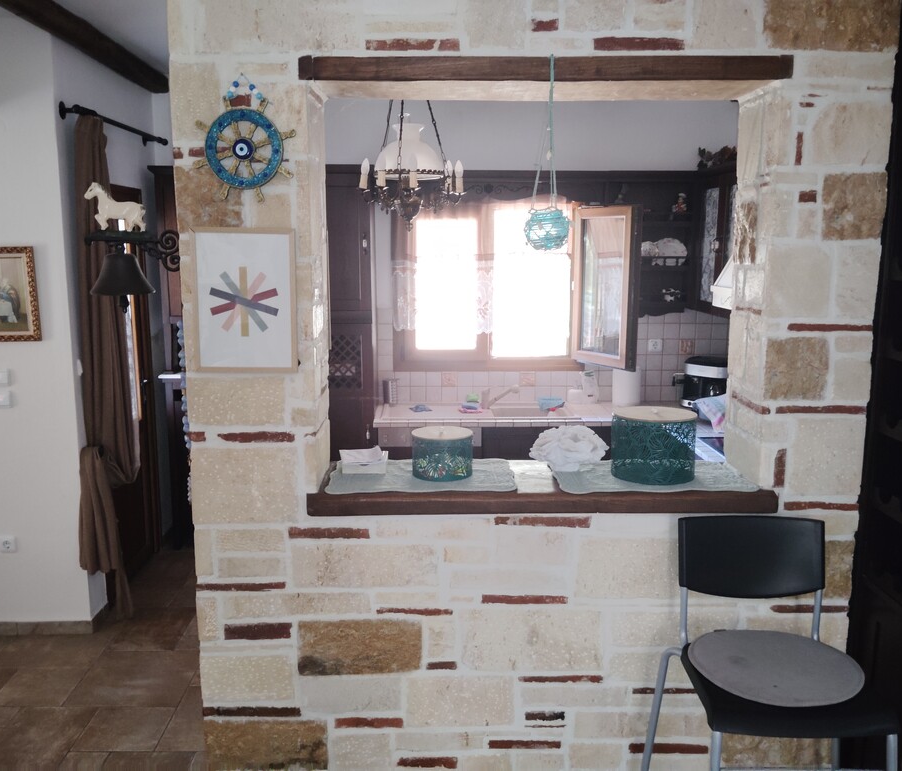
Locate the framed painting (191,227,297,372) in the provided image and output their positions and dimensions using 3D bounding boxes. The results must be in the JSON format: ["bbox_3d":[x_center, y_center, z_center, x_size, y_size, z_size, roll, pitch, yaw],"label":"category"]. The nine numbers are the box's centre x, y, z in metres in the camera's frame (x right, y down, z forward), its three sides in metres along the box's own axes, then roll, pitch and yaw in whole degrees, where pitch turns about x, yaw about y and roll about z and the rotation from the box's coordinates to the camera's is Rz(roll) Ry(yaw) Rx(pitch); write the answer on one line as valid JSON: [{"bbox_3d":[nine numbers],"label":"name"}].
[{"bbox_3d":[-0.603,-0.247,2.429,0.304,0.424,0.020,0,10,0],"label":"framed painting"}]

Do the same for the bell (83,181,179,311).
[{"bbox_3d":[-0.953,-0.422,2.515,0.321,0.389,0.180,0,10,0],"label":"bell"}]

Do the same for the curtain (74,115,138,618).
[{"bbox_3d":[-1.630,-0.041,4.003,0.200,2.380,0.500,0,10,0],"label":"curtain"}]

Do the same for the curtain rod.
[{"bbox_3d":[-1.690,-1.318,4.267,0.110,0.080,1.290,0,10,0],"label":"curtain rod"}]

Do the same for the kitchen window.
[{"bbox_3d":[0.222,-0.625,5.190,1.163,1.088,0.120,0,10,0],"label":"kitchen window"}]

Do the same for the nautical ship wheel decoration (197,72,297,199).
[{"bbox_3d":[-0.581,-0.696,2.345,0.283,0.349,0.025,0,10,0],"label":"nautical ship wheel decoration"}]

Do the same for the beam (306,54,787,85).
[{"bbox_3d":[0.266,-0.888,2.347,1.377,0.072,0.090,0,10,0],"label":"beam"}]

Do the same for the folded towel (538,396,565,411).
[{"bbox_3d":[0.621,0.111,5.125,0.173,0.088,0.130,0,10,0],"label":"folded towel"}]

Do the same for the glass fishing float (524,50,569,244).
[{"bbox_3d":[0.267,-0.647,2.323,0.129,0.531,0.135,0,10,0],"label":"glass fishing float"}]

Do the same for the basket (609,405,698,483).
[{"bbox_3d":[0.651,0.187,2.682,0.270,0.205,0.270,0,10,0],"label":"basket"}]

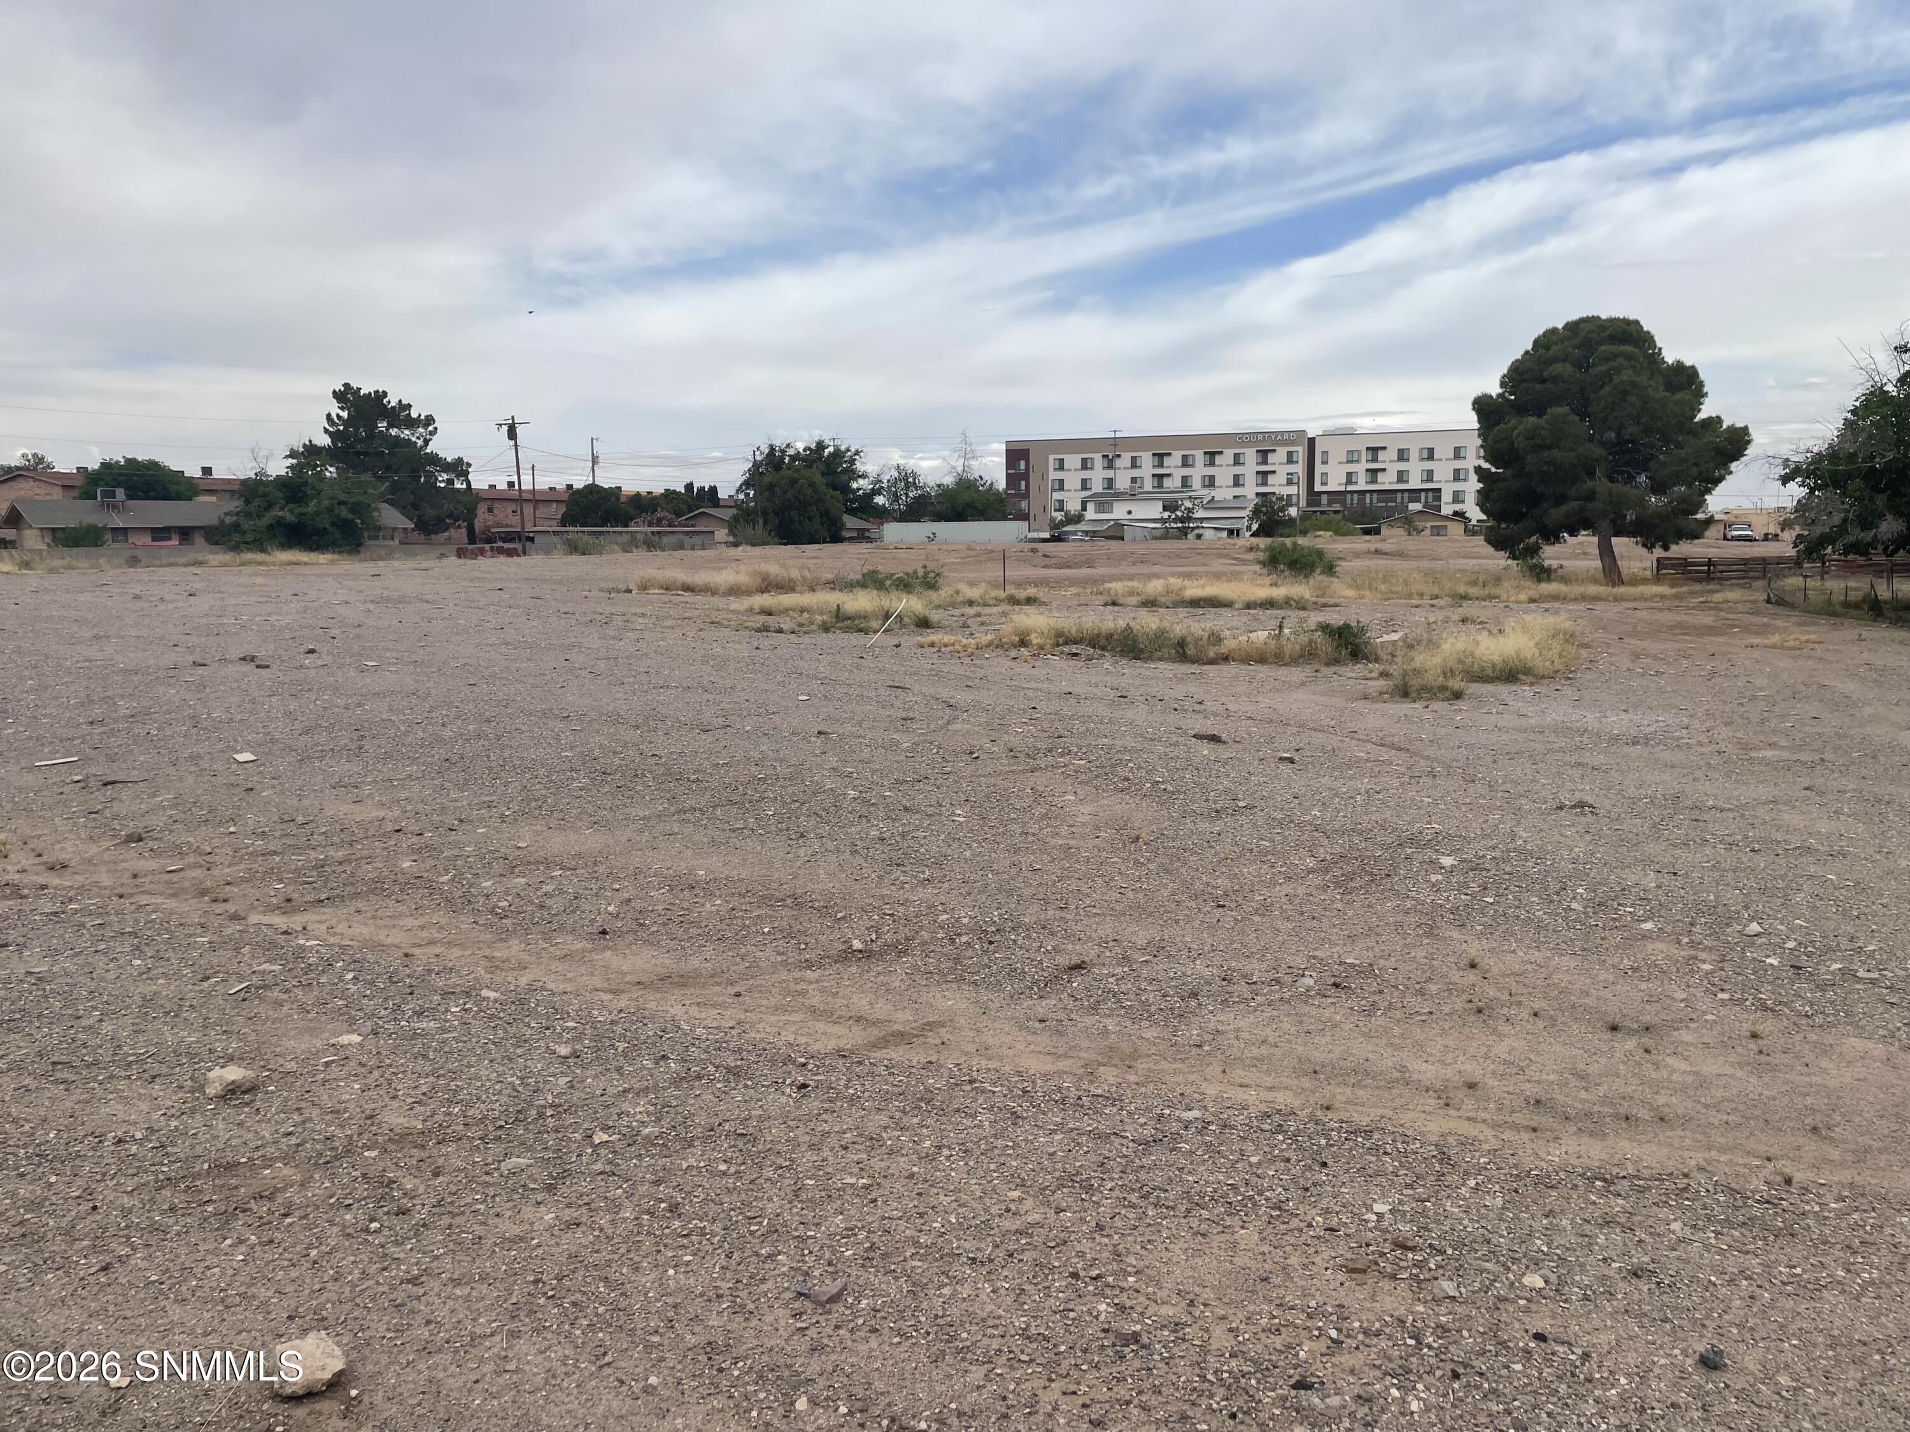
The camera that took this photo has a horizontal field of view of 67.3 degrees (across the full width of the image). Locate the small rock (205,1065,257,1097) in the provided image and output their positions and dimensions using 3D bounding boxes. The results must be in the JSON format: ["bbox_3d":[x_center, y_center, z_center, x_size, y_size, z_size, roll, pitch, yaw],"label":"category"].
[{"bbox_3d":[-2.109,1.067,4.179,0.133,0.073,0.113,-4,8,-28],"label":"small rock"}]

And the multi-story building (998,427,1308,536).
[{"bbox_3d":[32.469,-35.283,223.468,45.657,15.300,18.000,2,7,20],"label":"multi-story building"}]

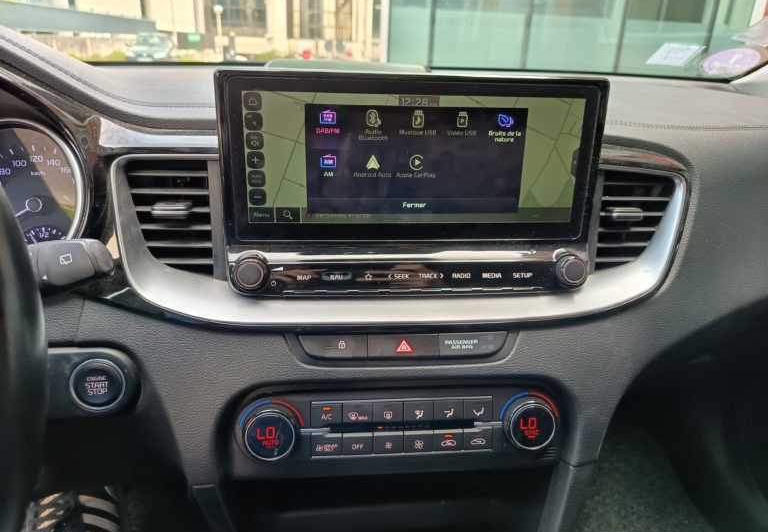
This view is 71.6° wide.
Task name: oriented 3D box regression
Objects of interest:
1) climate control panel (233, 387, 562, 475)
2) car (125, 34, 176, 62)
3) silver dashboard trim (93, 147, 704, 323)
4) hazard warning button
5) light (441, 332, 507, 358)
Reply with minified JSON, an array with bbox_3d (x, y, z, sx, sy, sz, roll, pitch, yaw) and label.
[{"bbox_3d":[0.015,0.135,0.445,0.270,0.063,0.030,-1,3,-6],"label":"climate control panel"},{"bbox_3d":[-10.810,-9.863,24.600,1.730,1.500,4.050,-4,22,-14],"label":"car"},{"bbox_3d":[0.017,-0.023,0.408,0.415,0.127,0.055,-1,7,-6],"label":"silver dashboard trim"},{"bbox_3d":[0.016,0.067,0.444,0.059,0.019,0.014,-1,8,-6],"label":"hazard warning button"},{"bbox_3d":[0.075,0.067,0.450,0.057,0.019,0.012,-1,8,-6],"label":"light"}]

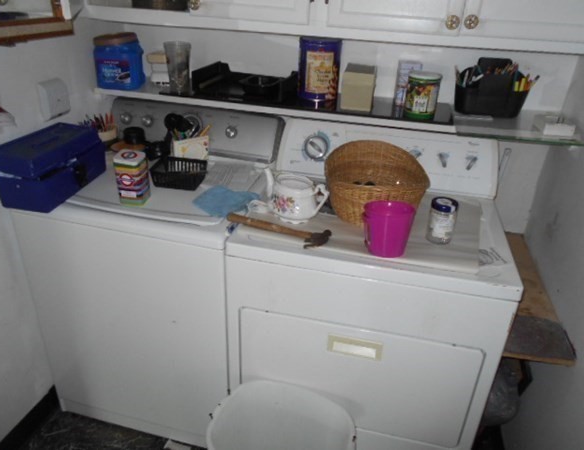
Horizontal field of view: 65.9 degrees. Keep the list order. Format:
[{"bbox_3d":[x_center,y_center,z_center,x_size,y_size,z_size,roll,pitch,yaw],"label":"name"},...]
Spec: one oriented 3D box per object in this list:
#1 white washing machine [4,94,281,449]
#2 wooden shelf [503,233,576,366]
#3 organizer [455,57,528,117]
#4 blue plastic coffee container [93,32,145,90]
[{"bbox_3d":[-0.453,0.146,1.728,0.688,1.090,0.670,8,27,11],"label":"white washing machine"},{"bbox_3d":[0.717,0.185,1.445,0.168,0.022,0.700,9,28,12],"label":"wooden shelf"},{"bbox_3d":[0.646,-0.444,1.455,0.228,0.162,0.140,8,27,10],"label":"organizer"},{"bbox_3d":[-0.602,-0.584,1.603,0.143,0.175,0.137,2,27,-1],"label":"blue plastic coffee container"}]

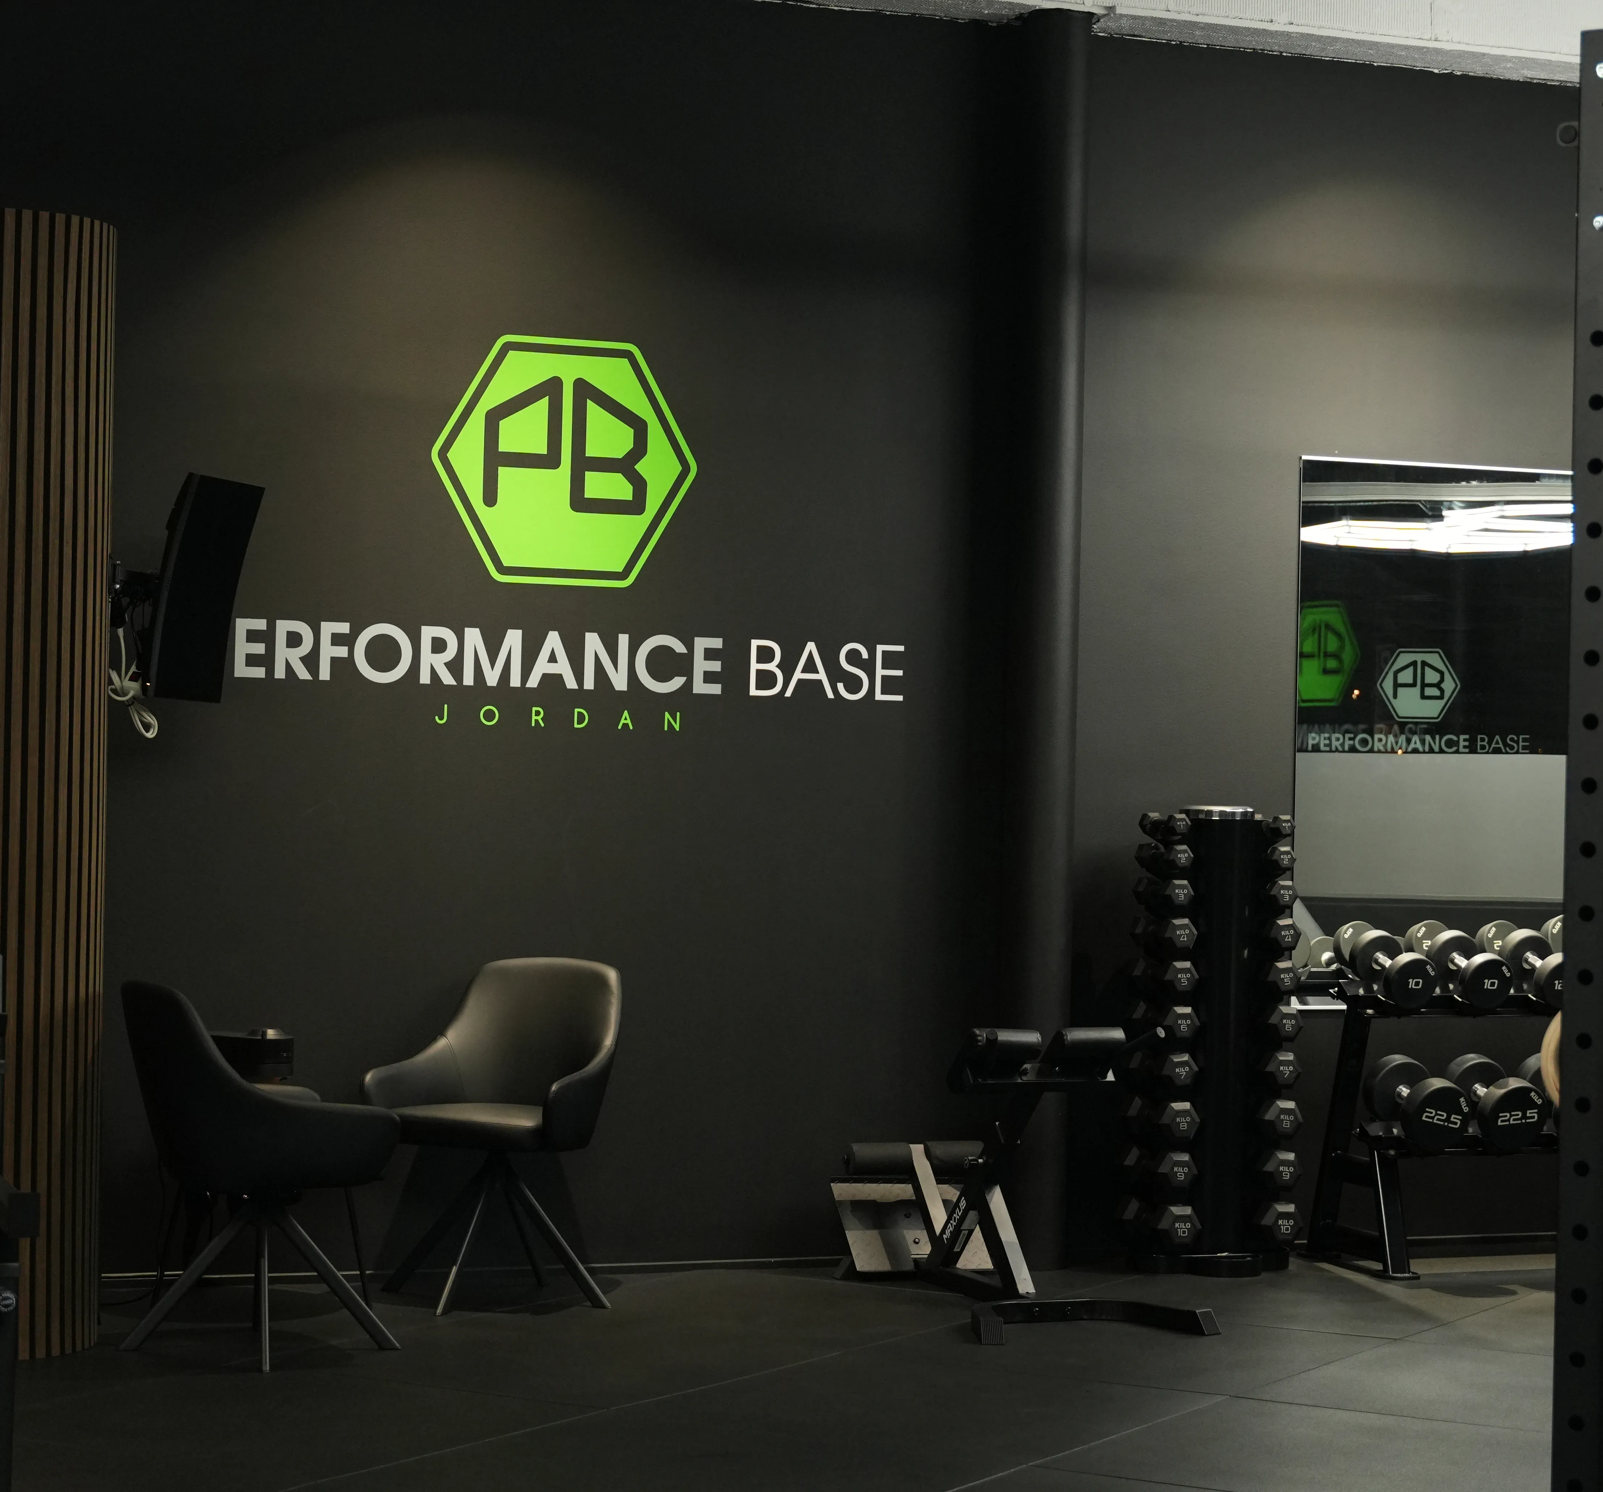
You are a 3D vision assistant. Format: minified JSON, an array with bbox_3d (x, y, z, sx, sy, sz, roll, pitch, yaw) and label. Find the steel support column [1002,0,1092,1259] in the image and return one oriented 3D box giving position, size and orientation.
[{"bbox_3d":[0.670,-0.290,9.930,0.191,3.437,0.191,1,0,0],"label":"steel support column"}]

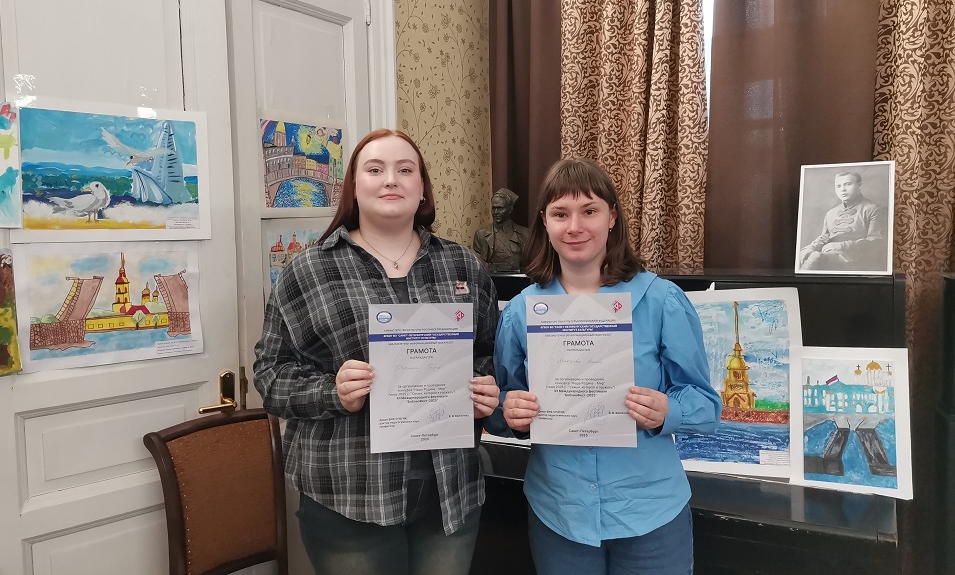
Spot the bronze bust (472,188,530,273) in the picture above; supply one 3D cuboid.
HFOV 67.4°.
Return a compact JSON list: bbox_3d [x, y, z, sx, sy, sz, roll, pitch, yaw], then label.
[{"bbox_3d":[0.083,-0.182,2.285,0.185,0.272,0.125,1,5,23],"label":"bronze bust"}]

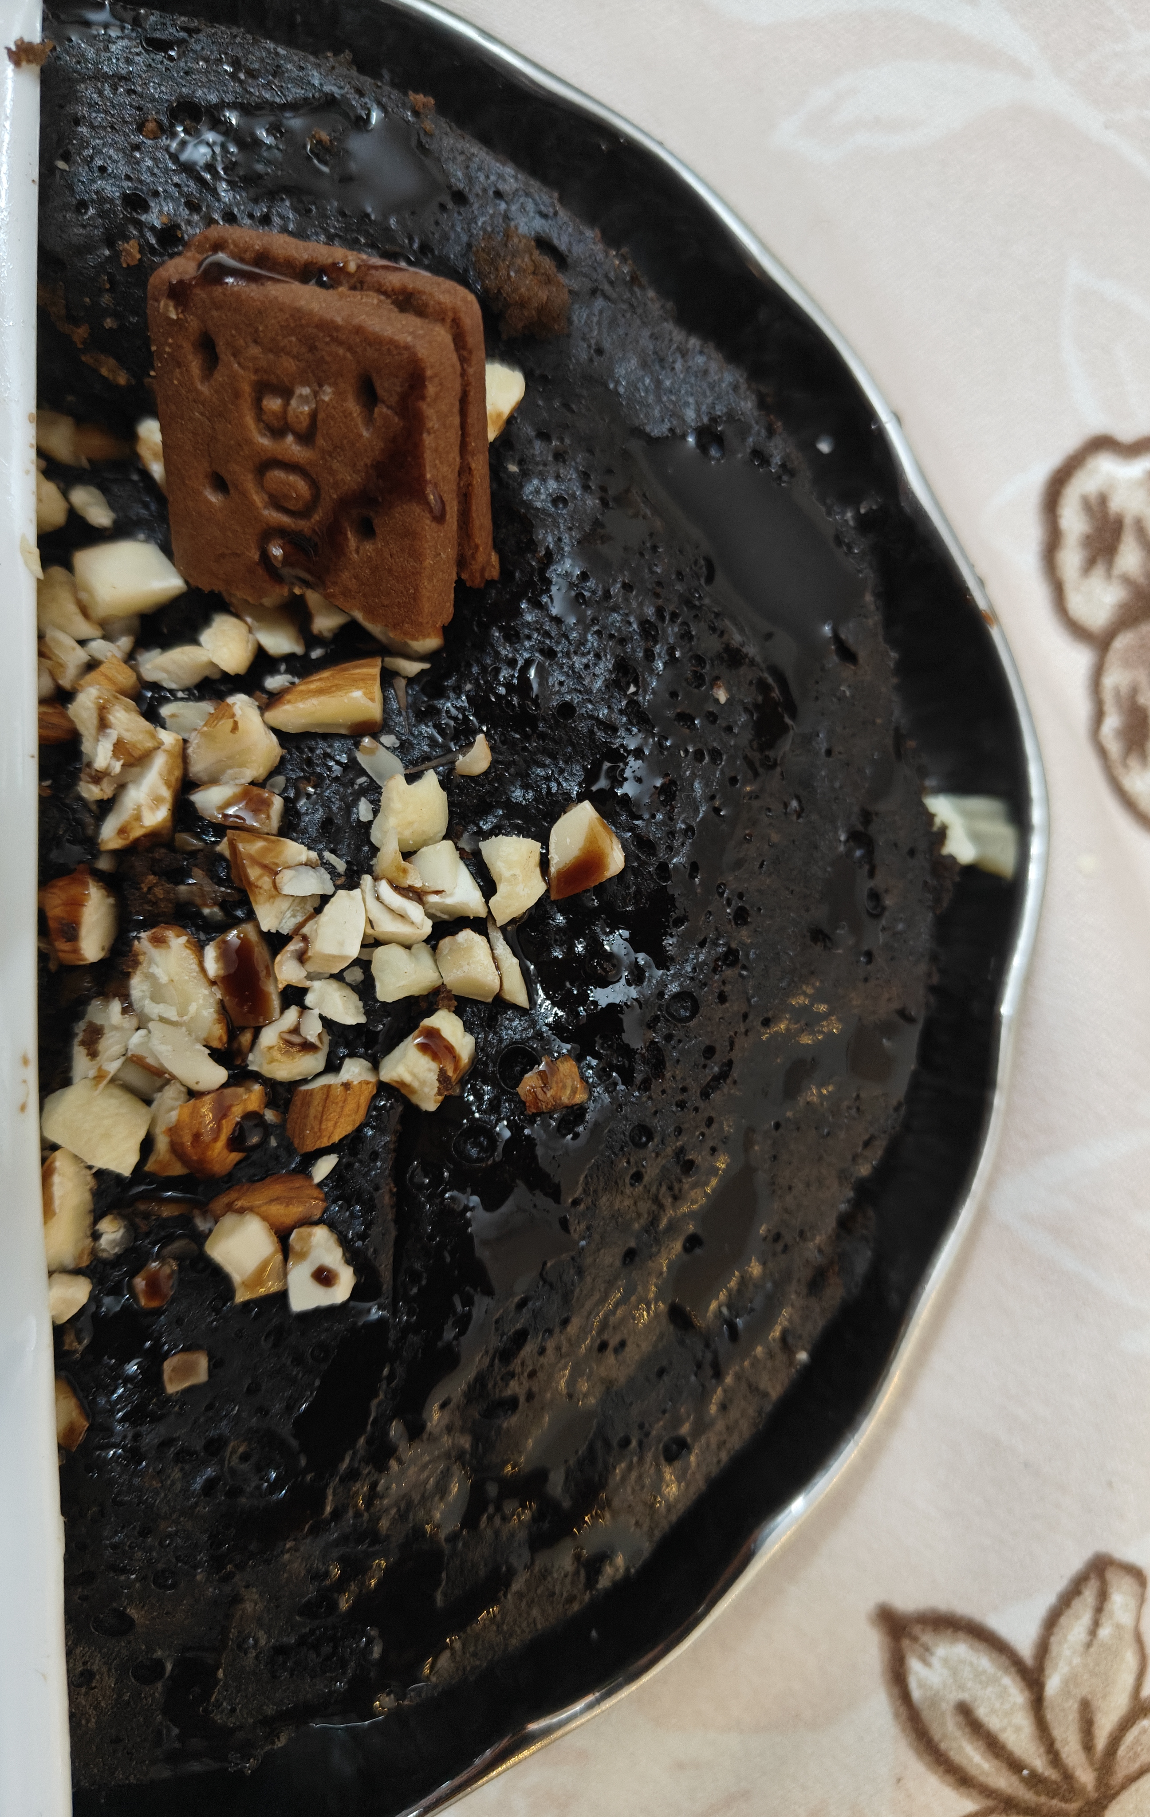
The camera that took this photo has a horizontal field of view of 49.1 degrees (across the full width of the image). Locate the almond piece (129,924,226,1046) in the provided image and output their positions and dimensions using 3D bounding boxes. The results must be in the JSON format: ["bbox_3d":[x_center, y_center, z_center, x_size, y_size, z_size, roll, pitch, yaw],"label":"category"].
[{"bbox_3d":[-0.043,0.009,0.135,0.008,0.008,0.014,-23,86,-3],"label":"almond piece"}]

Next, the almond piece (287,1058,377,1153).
[{"bbox_3d":[-0.026,0.021,0.135,0.012,0.009,0.007,-42,88,-4],"label":"almond piece"}]

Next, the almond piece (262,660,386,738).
[{"bbox_3d":[-0.030,-0.025,0.150,0.013,0.007,0.007,-8,84,-1],"label":"almond piece"}]

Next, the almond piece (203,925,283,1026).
[{"bbox_3d":[-0.038,0.008,0.146,0.007,0.007,0.011,-20,85,-2],"label":"almond piece"}]

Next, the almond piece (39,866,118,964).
[{"bbox_3d":[-0.053,0.001,0.136,0.008,0.009,0.010,-32,87,-4],"label":"almond piece"}]

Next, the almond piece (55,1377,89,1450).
[{"bbox_3d":[-0.058,0.057,0.142,0.006,0.006,0.008,-25,85,-2],"label":"almond piece"}]

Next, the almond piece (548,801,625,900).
[{"bbox_3d":[0.000,-0.006,0.138,0.009,0.007,0.008,-29,87,-4],"label":"almond piece"}]

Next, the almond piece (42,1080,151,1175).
[{"bbox_3d":[-0.052,0.024,0.137,0.011,0.005,0.007,22,84,1],"label":"almond piece"}]

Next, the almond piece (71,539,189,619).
[{"bbox_3d":[-0.051,-0.037,0.144,0.011,0.007,0.007,-5,84,-2],"label":"almond piece"}]

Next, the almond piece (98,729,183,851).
[{"bbox_3d":[-0.046,-0.012,0.137,0.007,0.008,0.014,19,85,0],"label":"almond piece"}]

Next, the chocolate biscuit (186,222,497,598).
[{"bbox_3d":[-0.026,-0.054,0.140,0.033,0.006,0.032,13,128,8],"label":"chocolate biscuit"}]

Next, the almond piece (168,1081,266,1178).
[{"bbox_3d":[-0.037,0.024,0.134,0.011,0.009,0.008,-26,87,-4],"label":"almond piece"}]

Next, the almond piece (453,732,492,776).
[{"bbox_3d":[-0.012,-0.018,0.146,0.003,0.003,0.005,38,84,2],"label":"almond piece"}]

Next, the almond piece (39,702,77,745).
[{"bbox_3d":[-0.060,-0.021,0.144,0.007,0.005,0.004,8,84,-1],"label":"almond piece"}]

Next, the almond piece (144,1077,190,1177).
[{"bbox_3d":[-0.046,0.025,0.145,0.007,0.006,0.011,15,84,1],"label":"almond piece"}]

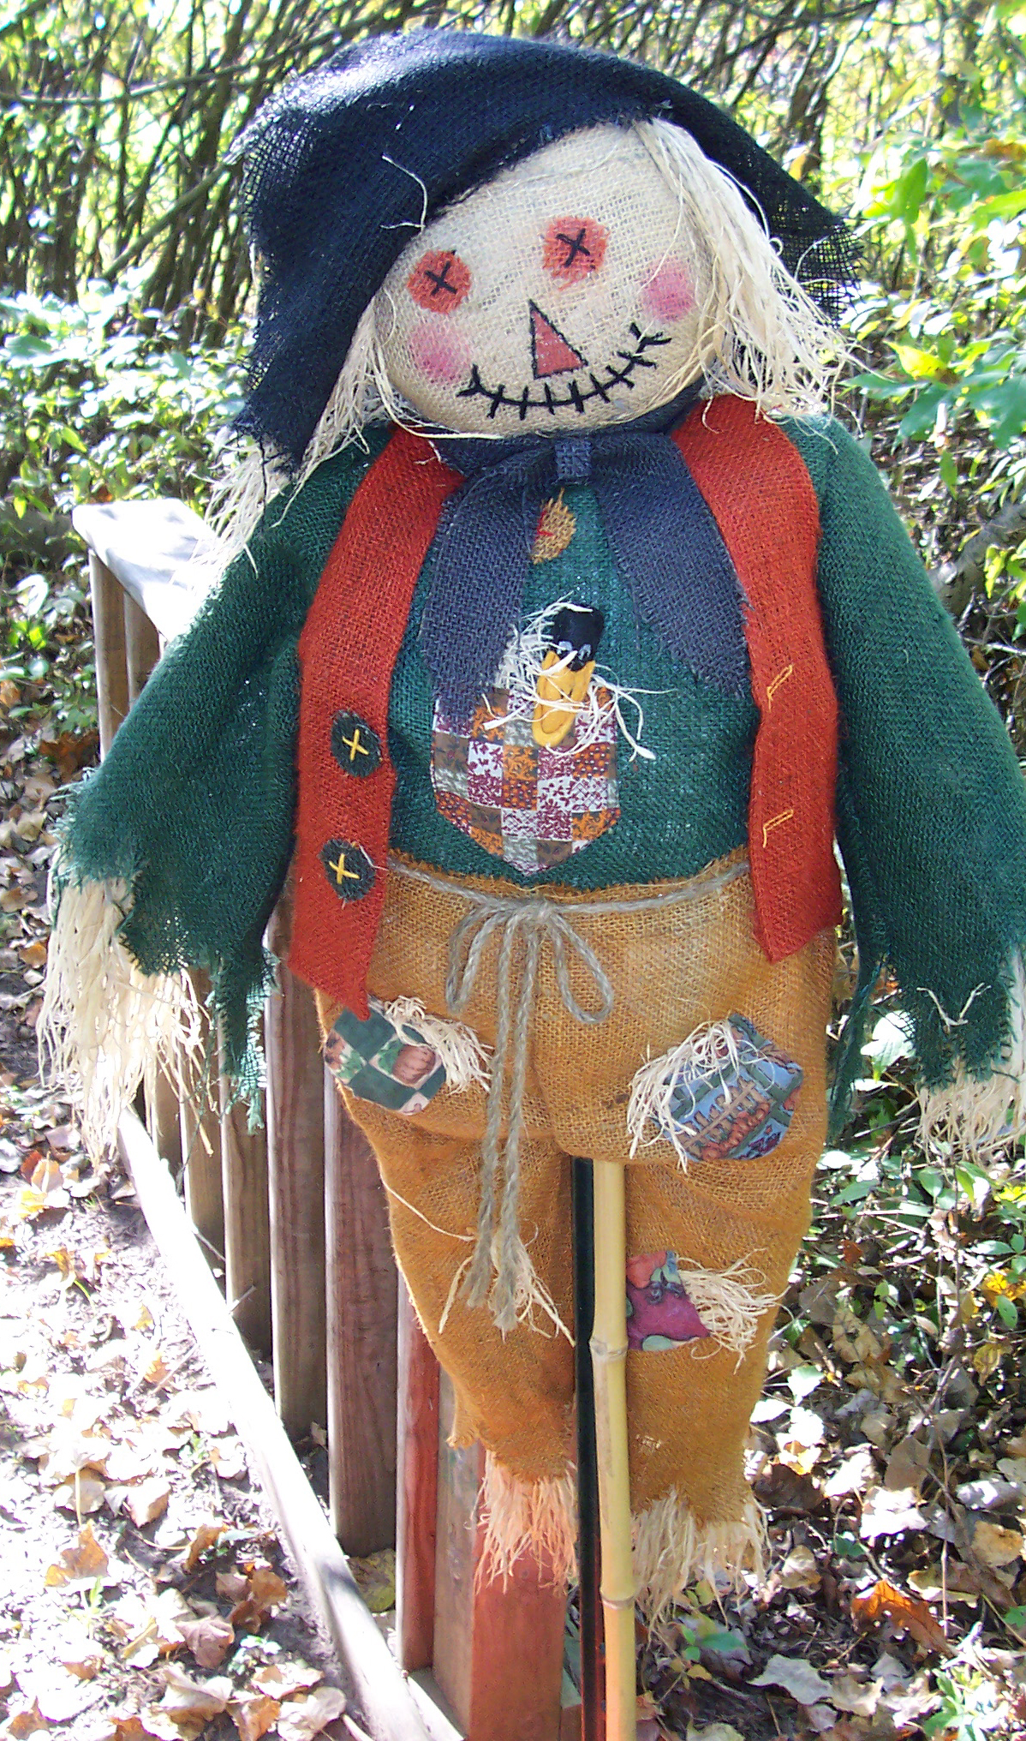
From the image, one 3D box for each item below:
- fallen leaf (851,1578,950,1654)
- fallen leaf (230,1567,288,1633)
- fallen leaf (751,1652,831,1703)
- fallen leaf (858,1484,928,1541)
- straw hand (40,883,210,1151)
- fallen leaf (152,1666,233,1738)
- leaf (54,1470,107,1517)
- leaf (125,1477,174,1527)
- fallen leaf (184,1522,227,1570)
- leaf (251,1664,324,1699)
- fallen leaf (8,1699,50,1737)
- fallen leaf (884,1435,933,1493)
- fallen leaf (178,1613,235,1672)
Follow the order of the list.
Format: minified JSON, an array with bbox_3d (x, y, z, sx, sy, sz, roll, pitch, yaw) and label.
[{"bbox_3d":[0.394,0.750,1.877,0.105,0.035,0.055,10,25,19],"label":"fallen leaf"},{"bbox_3d":[-0.257,0.744,1.901,0.040,0.025,0.068,8,24,14],"label":"fallen leaf"},{"bbox_3d":[0.273,0.784,1.810,0.071,0.020,0.042,12,25,21],"label":"fallen leaf"},{"bbox_3d":[0.434,0.731,2.118,0.077,0.020,0.075,8,23,14],"label":"fallen leaf"},{"bbox_3d":[-0.264,0.099,1.270,0.105,0.180,0.075,2,23,0],"label":"straw hand"},{"bbox_3d":[-0.318,0.826,1.849,0.081,0.028,0.074,-3,23,-11],"label":"fallen leaf"},{"bbox_3d":[-0.470,0.682,2.037,0.049,0.020,0.051,15,27,28],"label":"leaf"},{"bbox_3d":[-0.396,0.688,2.026,0.047,0.022,0.058,-3,24,-10],"label":"leaf"},{"bbox_3d":[-0.327,0.714,1.967,0.032,0.025,0.055,6,24,9],"label":"fallen leaf"},{"bbox_3d":[-0.221,0.787,1.810,0.051,0.020,0.035,12,25,22],"label":"leaf"},{"bbox_3d":[-0.477,0.834,1.832,0.042,0.018,0.033,-5,24,-17],"label":"fallen leaf"},{"bbox_3d":[0.445,0.666,2.081,0.042,0.030,0.077,11,25,20],"label":"fallen leaf"},{"bbox_3d":[-0.317,0.798,1.924,0.059,0.022,0.062,-3,23,-10],"label":"fallen leaf"}]

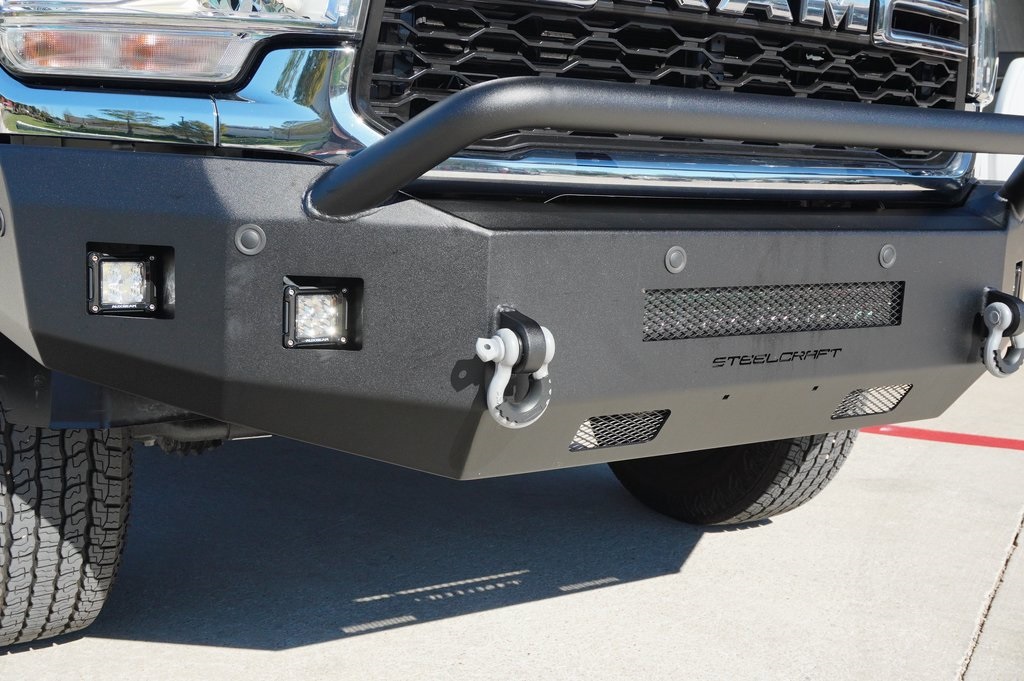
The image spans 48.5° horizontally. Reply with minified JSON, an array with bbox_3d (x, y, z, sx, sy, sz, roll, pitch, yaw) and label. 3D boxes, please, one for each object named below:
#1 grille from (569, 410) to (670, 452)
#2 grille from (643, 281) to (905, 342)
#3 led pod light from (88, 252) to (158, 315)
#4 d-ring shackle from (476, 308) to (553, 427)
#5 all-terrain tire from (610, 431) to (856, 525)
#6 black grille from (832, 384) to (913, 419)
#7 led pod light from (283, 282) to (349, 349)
[{"bbox_3d":[0.143,0.115,1.516,0.141,0.062,0.015,-3,45,-32],"label":"grille"},{"bbox_3d":[0.378,-0.045,1.599,0.505,0.067,0.020,-3,12,-32],"label":"grille"},{"bbox_3d":[-0.483,-0.074,1.390,0.083,0.074,0.062,-3,12,-32],"label":"led pod light"},{"bbox_3d":[0.011,0.032,1.322,0.098,0.130,0.077,-3,12,-32],"label":"d-ring shackle"},{"bbox_3d":[0.524,0.041,2.998,0.280,0.854,0.854,-3,12,-32],"label":"all-terrain tire"},{"bbox_3d":[0.563,0.093,1.782,0.141,0.062,0.015,-3,45,-32],"label":"black grille"},{"bbox_3d":[-0.246,-0.034,1.365,0.083,0.074,0.062,-3,12,-32],"label":"led pod light"}]

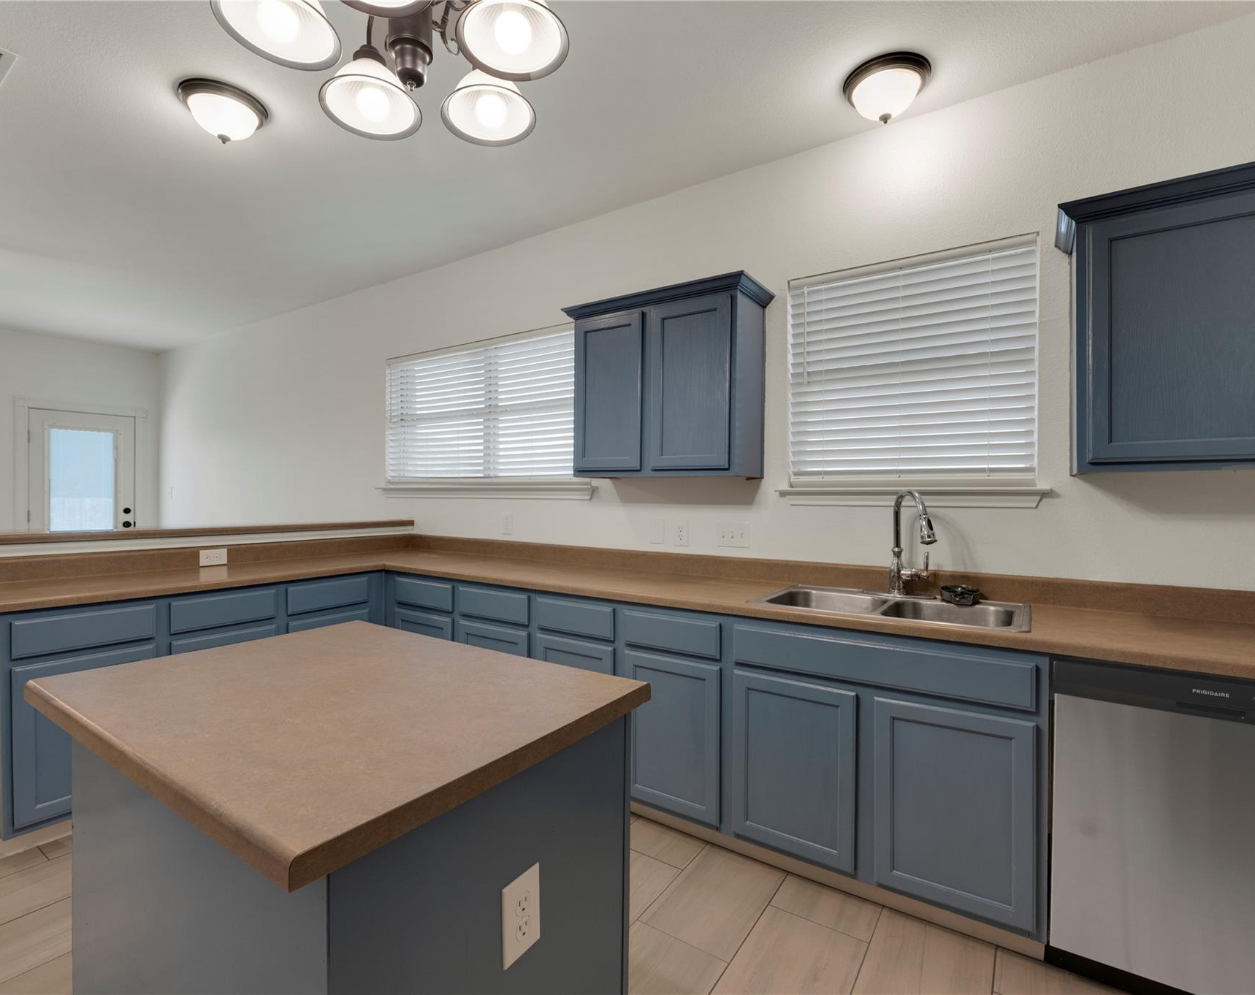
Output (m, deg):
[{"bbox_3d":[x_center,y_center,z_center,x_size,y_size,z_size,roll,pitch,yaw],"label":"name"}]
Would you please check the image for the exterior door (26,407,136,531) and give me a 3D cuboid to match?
[{"bbox_3d":[-5.427,0.182,5.808,0.050,2.049,0.799,1,0,33],"label":"exterior door"}]

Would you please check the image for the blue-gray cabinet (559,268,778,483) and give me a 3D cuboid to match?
[{"bbox_3d":[0.170,-0.485,2.667,0.911,0.800,0.372,1,0,33],"label":"blue-gray cabinet"}]

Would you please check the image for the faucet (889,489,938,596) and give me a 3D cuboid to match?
[{"bbox_3d":[1.055,0.168,2.095,0.125,0.396,0.270,0,0,1],"label":"faucet"}]

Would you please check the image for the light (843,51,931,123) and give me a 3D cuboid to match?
[{"bbox_3d":[0.922,-1.399,2.065,0.285,0.148,0.285,1,0,33],"label":"light"}]

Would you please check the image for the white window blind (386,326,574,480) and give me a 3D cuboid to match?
[{"bbox_3d":[-0.939,-0.525,3.653,1.800,0.879,0.055,1,0,33],"label":"white window blind"}]

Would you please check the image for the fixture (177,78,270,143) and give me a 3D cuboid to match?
[{"bbox_3d":[-1.525,-1.417,2.205,0.285,0.148,0.285,1,0,33],"label":"fixture"}]

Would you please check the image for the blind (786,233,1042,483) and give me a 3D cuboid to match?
[{"bbox_3d":[1.092,-0.496,2.325,0.890,0.888,0.055,1,0,33],"label":"blind"}]

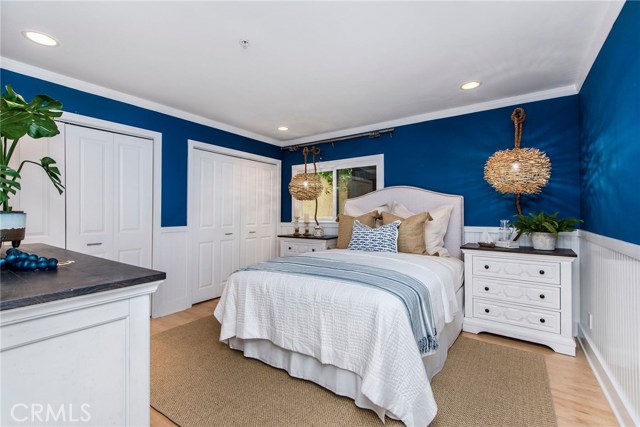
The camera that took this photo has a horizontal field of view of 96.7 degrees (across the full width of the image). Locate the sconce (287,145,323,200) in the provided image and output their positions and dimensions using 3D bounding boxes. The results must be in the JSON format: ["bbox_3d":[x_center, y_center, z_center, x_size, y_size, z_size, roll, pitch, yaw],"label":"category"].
[{"bbox_3d":[-0.205,-0.620,4.354,0.530,0.850,0.530,0,0,0],"label":"sconce"}]

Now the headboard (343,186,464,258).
[{"bbox_3d":[1.026,0.399,3.742,1.580,1.500,0.100,0,0,35],"label":"headboard"}]

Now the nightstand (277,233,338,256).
[{"bbox_3d":[-0.132,0.768,4.178,0.885,0.855,0.460,0,0,35],"label":"nightstand"}]

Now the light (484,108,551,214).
[{"bbox_3d":[1.951,-0.527,2.822,0.540,1.070,0.540,0,0,35],"label":"light"}]

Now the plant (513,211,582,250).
[{"bbox_3d":[2.172,0.166,2.738,0.530,0.370,0.430,0,0,35],"label":"plant"}]

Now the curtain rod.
[{"bbox_3d":[0.167,-1.089,4.348,2.020,0.090,0.110,0,0,35],"label":"curtain rod"}]

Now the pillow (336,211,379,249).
[{"bbox_3d":[0.510,0.228,3.723,0.540,0.500,0.170,0,-20,35],"label":"pillow"}]

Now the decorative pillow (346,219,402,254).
[{"bbox_3d":[0.663,0.278,3.429,0.610,0.400,0.160,0,-24,35],"label":"decorative pillow"}]

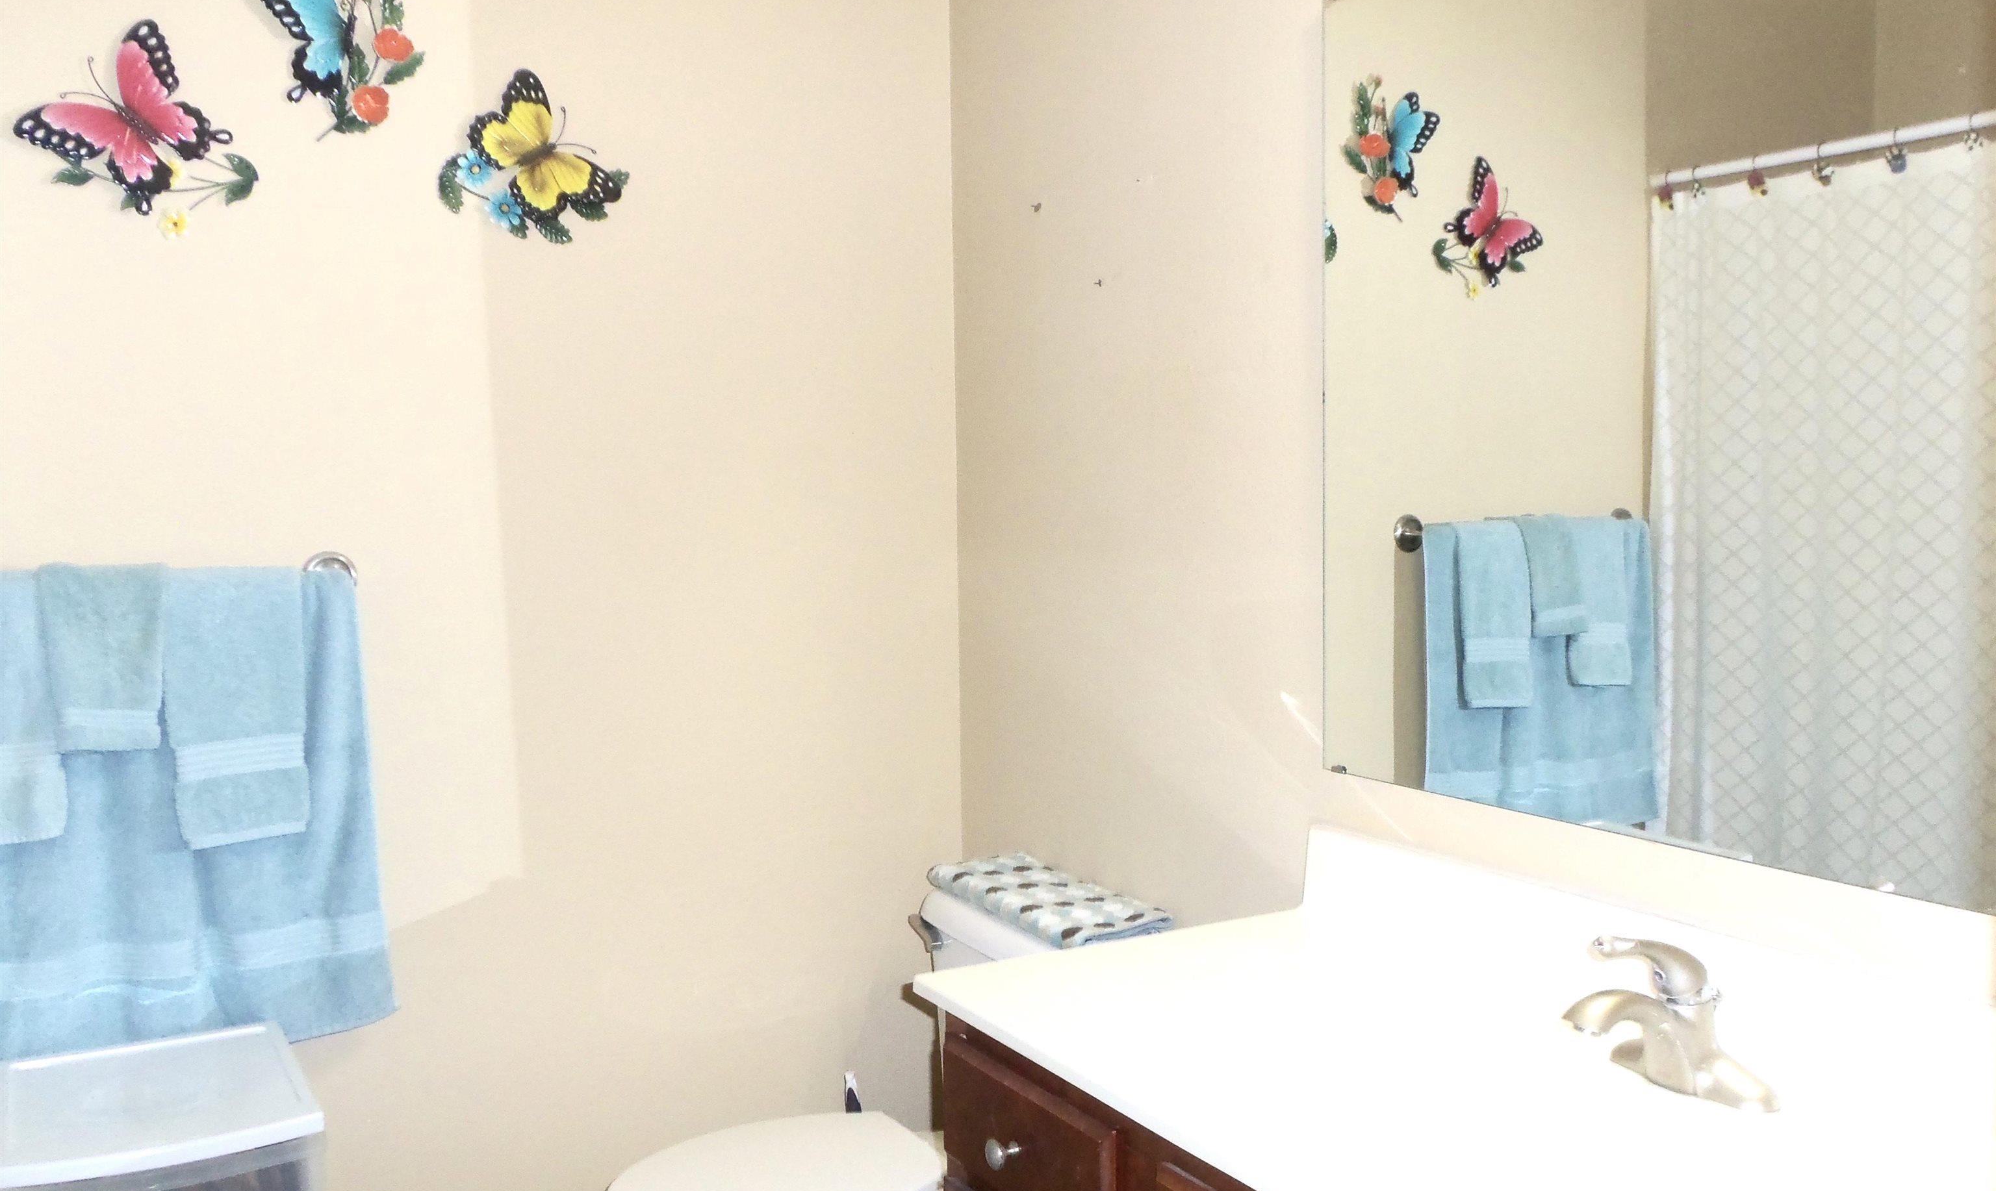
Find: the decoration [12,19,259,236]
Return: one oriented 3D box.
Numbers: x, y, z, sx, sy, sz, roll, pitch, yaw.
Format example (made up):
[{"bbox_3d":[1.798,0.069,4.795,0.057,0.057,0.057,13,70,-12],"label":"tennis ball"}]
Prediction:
[{"bbox_3d":[-1.101,-0.601,2.070,0.278,0.276,0.048,-3,5,-30],"label":"decoration"}]

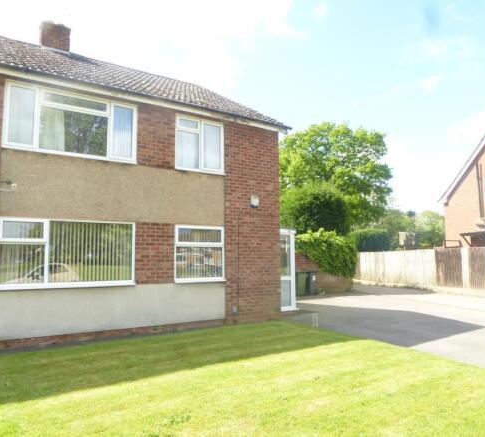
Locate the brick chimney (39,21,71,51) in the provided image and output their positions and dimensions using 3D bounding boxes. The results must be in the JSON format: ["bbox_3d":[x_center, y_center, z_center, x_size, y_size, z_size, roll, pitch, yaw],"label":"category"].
[{"bbox_3d":[-5.718,-5.505,12.429,0.790,0.820,0.680,3,-7,-32],"label":"brick chimney"}]

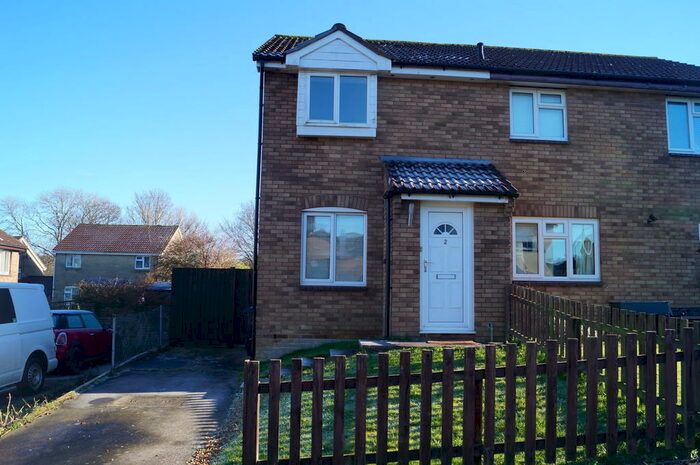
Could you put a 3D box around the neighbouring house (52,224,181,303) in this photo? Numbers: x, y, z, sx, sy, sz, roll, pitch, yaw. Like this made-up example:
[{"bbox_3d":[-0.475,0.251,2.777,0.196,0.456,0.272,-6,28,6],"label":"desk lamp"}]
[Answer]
[{"bbox_3d":[-19.139,3.116,45.038,8.500,7.450,7.700,1,-6,0],"label":"neighbouring house"}]

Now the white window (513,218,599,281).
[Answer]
[{"bbox_3d":[3.884,0.319,9.879,1.713,1.185,0.100,2,-6,-6],"label":"white window"}]

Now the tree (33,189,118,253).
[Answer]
[{"bbox_3d":[-31.428,1.640,59.163,10.970,13.160,10.970,2,-6,-6],"label":"tree"}]

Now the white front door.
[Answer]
[{"bbox_3d":[1.599,0.568,8.632,0.911,2.127,0.100,2,-6,-6],"label":"white front door"}]

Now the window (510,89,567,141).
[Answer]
[{"bbox_3d":[3.636,-2.268,10.114,1.154,0.995,0.100,2,-6,-6],"label":"window"}]

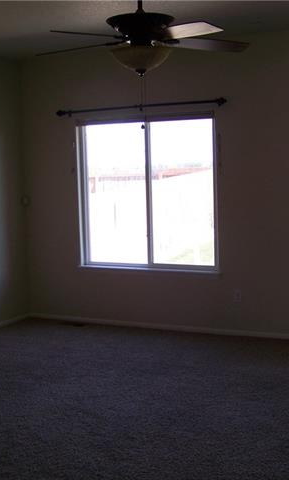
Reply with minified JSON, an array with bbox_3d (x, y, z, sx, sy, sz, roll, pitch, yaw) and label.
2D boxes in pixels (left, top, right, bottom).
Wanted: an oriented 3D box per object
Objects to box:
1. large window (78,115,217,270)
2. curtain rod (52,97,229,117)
[{"bbox_3d":[0.018,-0.455,6.301,1.438,1.479,0.110,1,5,23],"label":"large window"},{"bbox_3d":[-0.064,-1.258,6.165,1.769,0.075,0.100,1,5,23],"label":"curtain rod"}]

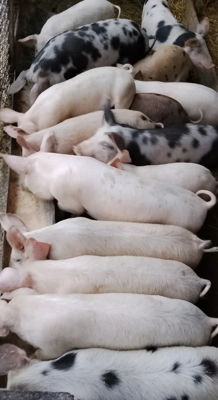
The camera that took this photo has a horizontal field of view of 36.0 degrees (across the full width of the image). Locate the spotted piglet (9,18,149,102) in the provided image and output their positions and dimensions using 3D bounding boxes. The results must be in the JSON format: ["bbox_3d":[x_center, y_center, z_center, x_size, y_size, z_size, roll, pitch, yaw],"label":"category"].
[{"bbox_3d":[-0.141,-0.784,2.062,0.840,0.410,0.250,-26,62,-15],"label":"spotted piglet"}]

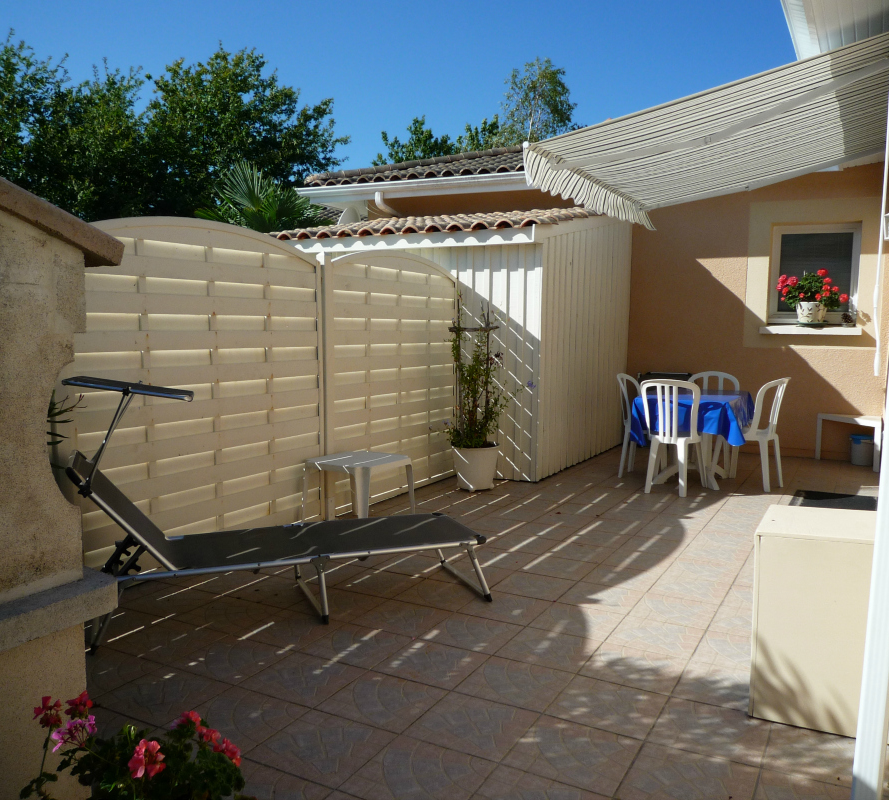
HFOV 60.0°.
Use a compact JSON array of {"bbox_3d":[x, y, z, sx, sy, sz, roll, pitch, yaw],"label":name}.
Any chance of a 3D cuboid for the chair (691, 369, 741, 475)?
[{"bbox_3d":[2.341,0.208,6.834,0.450,0.890,0.530,3,6,29],"label":"chair"}]

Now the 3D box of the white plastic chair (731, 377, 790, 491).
[{"bbox_3d":[2.462,0.259,6.245,0.450,0.890,0.530,-4,7,-42],"label":"white plastic chair"}]

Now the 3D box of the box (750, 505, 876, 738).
[{"bbox_3d":[1.294,0.720,2.617,0.410,0.590,0.500,3,6,29],"label":"box"}]

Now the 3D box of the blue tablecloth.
[{"bbox_3d":[2.108,0.145,6.453,0.880,0.380,1.060,3,6,29],"label":"blue tablecloth"}]

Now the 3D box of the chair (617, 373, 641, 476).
[{"bbox_3d":[1.779,0.224,6.630,0.530,0.890,0.450,4,6,38],"label":"chair"}]

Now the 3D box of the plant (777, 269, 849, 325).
[{"bbox_3d":[3.581,-0.984,7.514,0.620,0.530,0.430,3,6,29],"label":"plant"}]

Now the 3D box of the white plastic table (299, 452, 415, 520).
[{"bbox_3d":[-0.535,0.595,4.914,0.490,0.440,0.490,4,6,37],"label":"white plastic table"}]

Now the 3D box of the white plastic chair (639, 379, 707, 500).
[{"bbox_3d":[1.821,0.270,6.096,0.450,0.890,0.530,3,6,30],"label":"white plastic chair"}]

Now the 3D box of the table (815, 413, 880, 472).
[{"bbox_3d":[3.798,0.394,7.261,0.550,0.450,0.540,3,6,29],"label":"table"}]

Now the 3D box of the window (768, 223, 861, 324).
[{"bbox_3d":[3.644,-1.243,7.618,0.810,1.000,0.120,3,6,29],"label":"window"}]

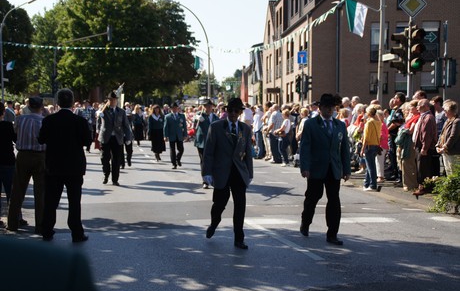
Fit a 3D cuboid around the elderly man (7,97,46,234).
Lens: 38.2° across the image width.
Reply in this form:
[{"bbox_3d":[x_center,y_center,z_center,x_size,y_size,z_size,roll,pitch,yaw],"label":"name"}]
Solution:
[{"bbox_3d":[-2.589,0.253,8.500,0.520,1.730,0.400,0,3,1],"label":"elderly man"}]

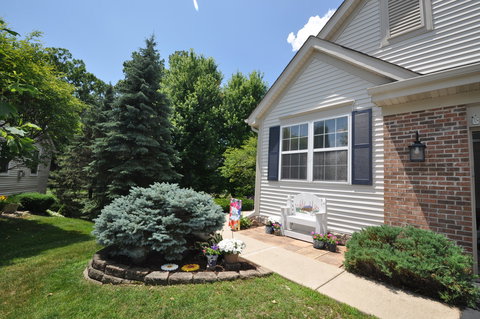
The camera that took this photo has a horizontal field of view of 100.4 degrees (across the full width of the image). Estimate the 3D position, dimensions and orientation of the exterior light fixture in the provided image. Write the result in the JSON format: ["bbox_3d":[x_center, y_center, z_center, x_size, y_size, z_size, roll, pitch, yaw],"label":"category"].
[{"bbox_3d":[3.014,-0.217,3.393,0.260,0.510,0.220,8,-7,-42],"label":"exterior light fixture"}]

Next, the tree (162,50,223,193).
[{"bbox_3d":[-3.352,-2.443,12.558,3.900,9.356,3.900,3,-5,0],"label":"tree"}]

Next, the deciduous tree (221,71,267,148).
[{"bbox_3d":[0.073,-1.957,14.072,3.800,9.059,3.800,3,-5,0],"label":"deciduous tree"}]

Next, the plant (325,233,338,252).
[{"bbox_3d":[1.757,1.545,3.813,0.240,0.320,0.240,8,-7,-42],"label":"plant"}]

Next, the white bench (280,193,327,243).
[{"bbox_3d":[1.458,1.272,4.558,0.920,0.970,0.520,-1,-7,38],"label":"white bench"}]

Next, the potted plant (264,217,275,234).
[{"bbox_3d":[0.727,1.569,4.830,0.240,0.350,0.240,3,-5,0],"label":"potted plant"}]

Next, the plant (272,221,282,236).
[{"bbox_3d":[0.893,1.600,4.686,0.210,0.280,0.210,8,-7,-42],"label":"plant"}]

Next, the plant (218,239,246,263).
[{"bbox_3d":[-0.119,1.282,2.915,0.360,0.330,0.360,3,-5,0],"label":"plant"}]

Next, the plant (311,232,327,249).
[{"bbox_3d":[1.562,1.567,3.946,0.240,0.280,0.240,8,-7,-42],"label":"plant"}]

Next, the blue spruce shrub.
[{"bbox_3d":[-1.390,0.902,3.534,2.050,0.930,1.950,5,-6,-20],"label":"blue spruce shrub"}]

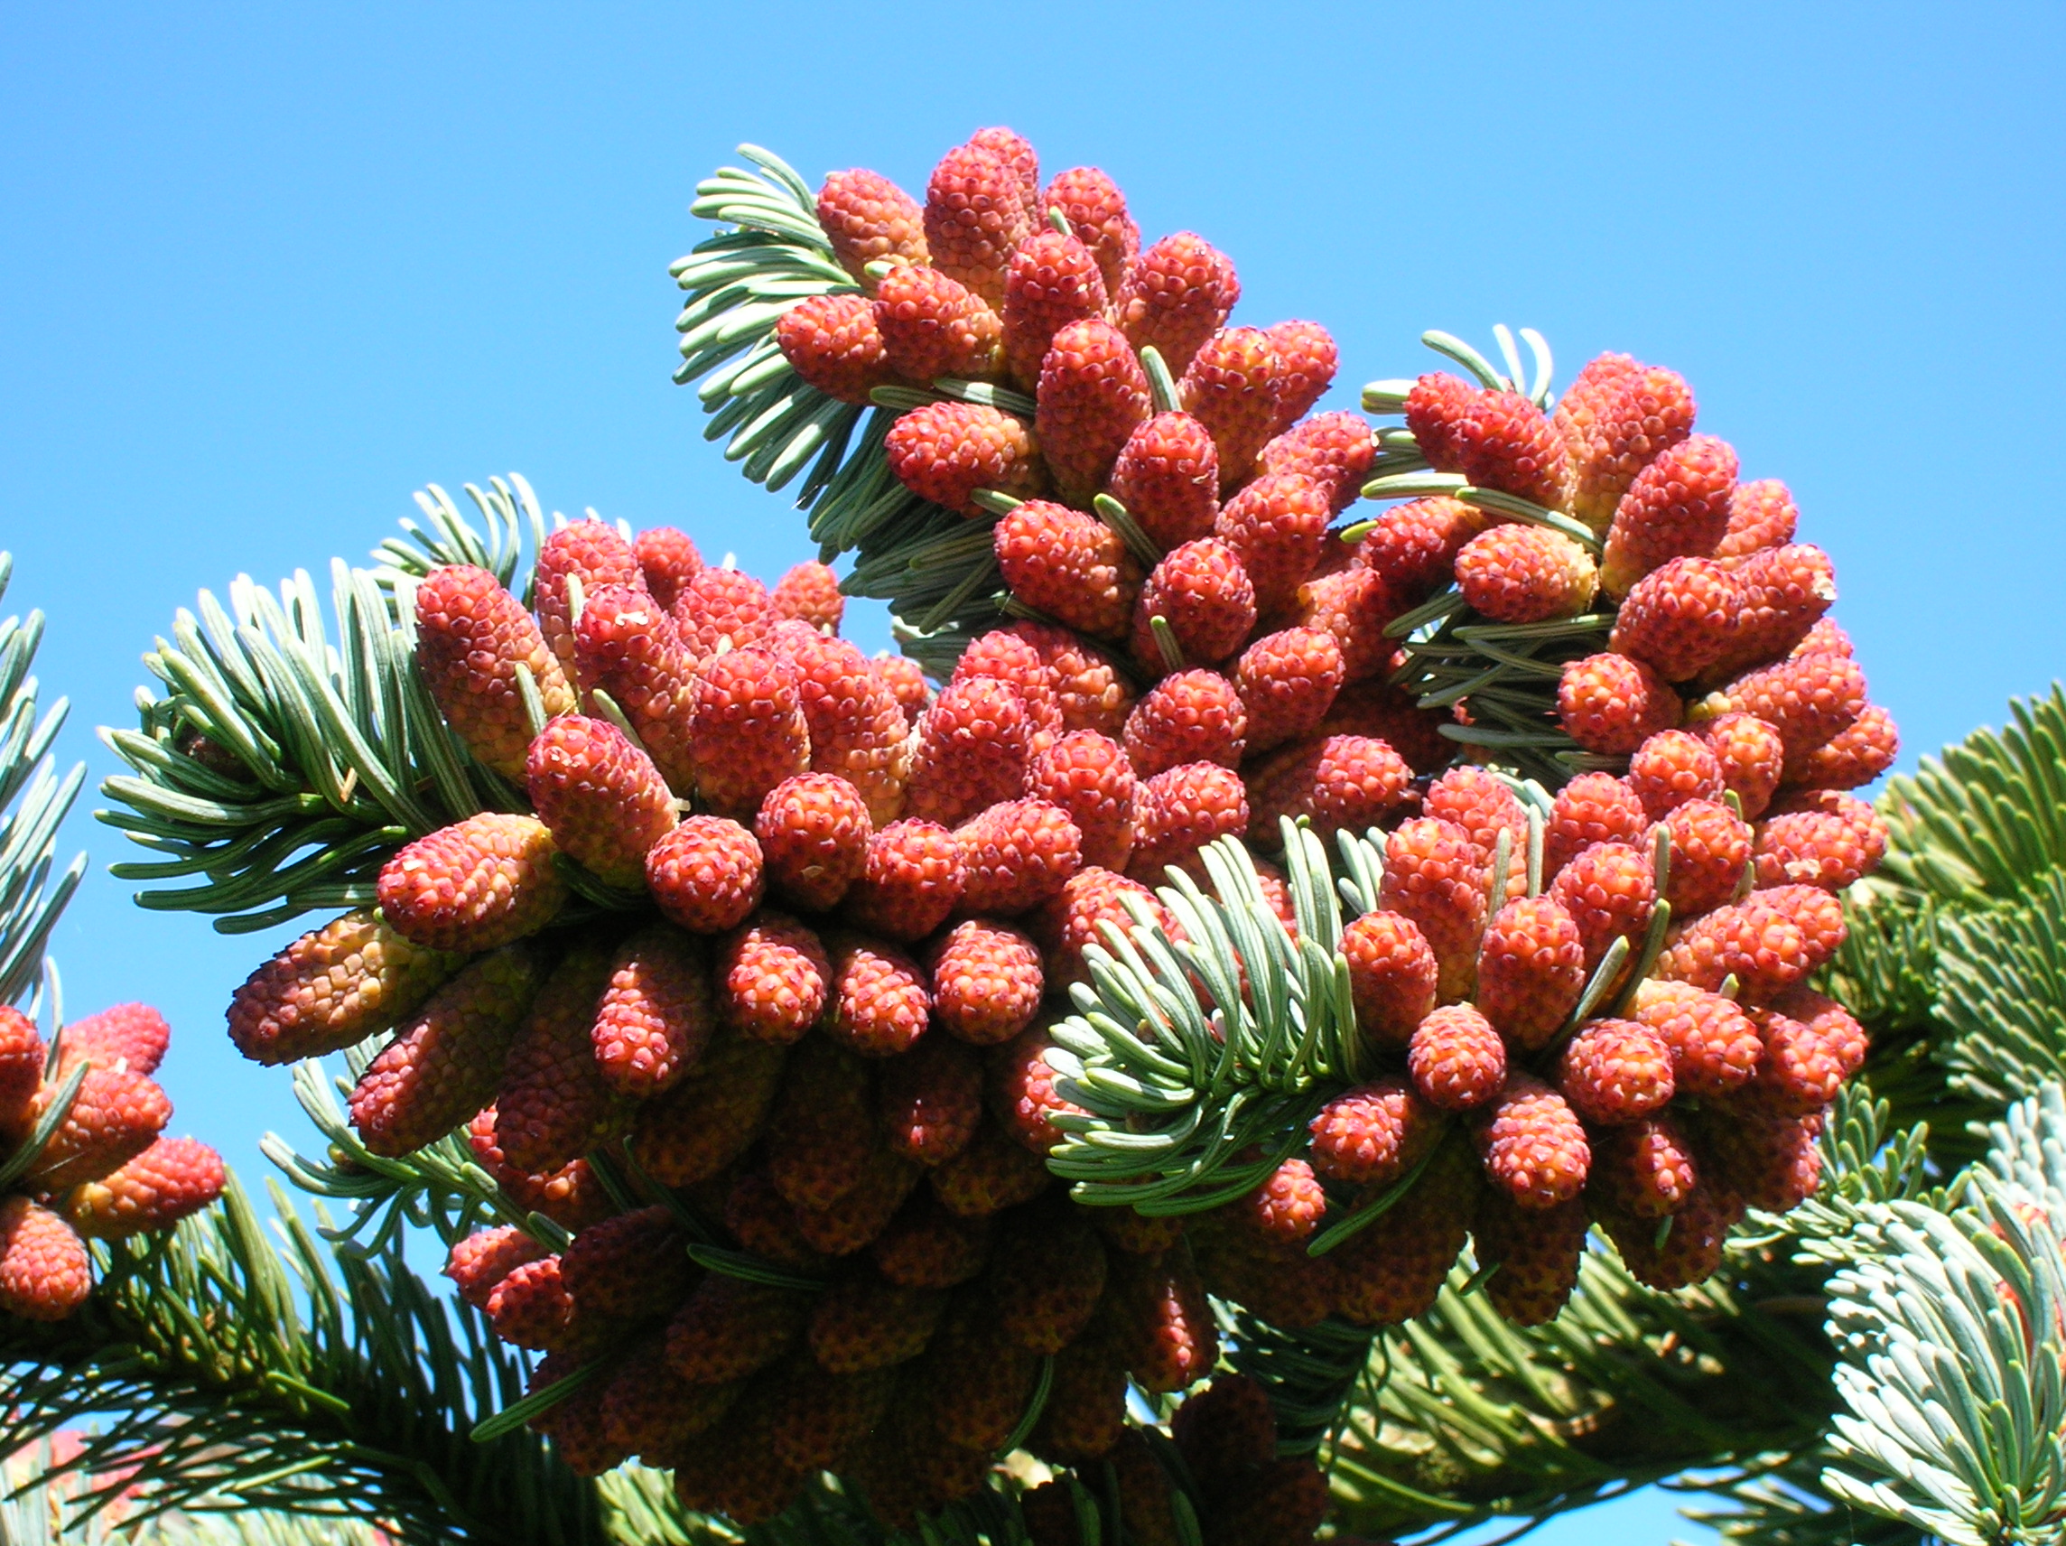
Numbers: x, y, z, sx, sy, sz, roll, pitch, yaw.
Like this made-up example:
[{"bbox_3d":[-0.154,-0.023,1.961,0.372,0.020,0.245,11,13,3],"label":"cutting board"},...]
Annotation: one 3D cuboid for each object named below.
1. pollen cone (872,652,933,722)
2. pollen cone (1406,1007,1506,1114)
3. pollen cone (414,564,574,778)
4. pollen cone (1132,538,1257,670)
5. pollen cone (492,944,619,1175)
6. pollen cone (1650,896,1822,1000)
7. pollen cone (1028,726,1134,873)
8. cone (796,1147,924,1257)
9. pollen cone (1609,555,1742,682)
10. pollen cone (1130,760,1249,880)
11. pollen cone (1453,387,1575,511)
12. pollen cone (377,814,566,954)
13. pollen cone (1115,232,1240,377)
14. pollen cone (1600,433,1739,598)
[{"bbox_3d":[-0.013,-0.005,0.432,0.007,0.007,0.013,7,-60,0],"label":"pollen cone"},{"bbox_3d":[0.037,0.025,0.406,0.009,0.009,0.016,-14,5,0],"label":"pollen cone"},{"bbox_3d":[-0.043,-0.008,0.369,0.009,0.017,0.009,-24,21,0],"label":"pollen cone"},{"bbox_3d":[0.013,-0.013,0.383,0.009,0.009,0.017,32,-25,0],"label":"pollen cone"},{"bbox_3d":[-0.040,0.024,0.390,0.009,0.019,0.009,14,-14,0],"label":"pollen cone"},{"bbox_3d":[0.073,0.019,0.485,0.018,0.011,0.011,-13,-8,39],"label":"pollen cone"},{"bbox_3d":[0.004,0.003,0.395,0.009,0.009,0.015,-3,-53,0],"label":"pollen cone"},{"bbox_3d":[-0.017,0.042,0.485,0.011,0.018,0.011,20,-39,18],"label":"cone"},{"bbox_3d":[0.064,-0.015,0.464,0.011,0.011,0.017,-41,-6,-41],"label":"pollen cone"},{"bbox_3d":[0.013,0.004,0.402,0.009,0.009,0.016,-36,0,-31],"label":"pollen cone"},{"bbox_3d":[0.044,-0.028,0.416,0.008,0.008,0.015,41,0,44],"label":"pollen cone"},{"bbox_3d":[-0.054,0.011,0.450,0.020,0.012,0.012,-19,1,-32],"label":"pollen cone"},{"bbox_3d":[0.013,-0.041,0.410,0.009,0.009,0.015,24,-60,0],"label":"pollen cone"},{"bbox_3d":[0.054,-0.022,0.400,0.009,0.016,0.009,37,25,0],"label":"pollen cone"}]

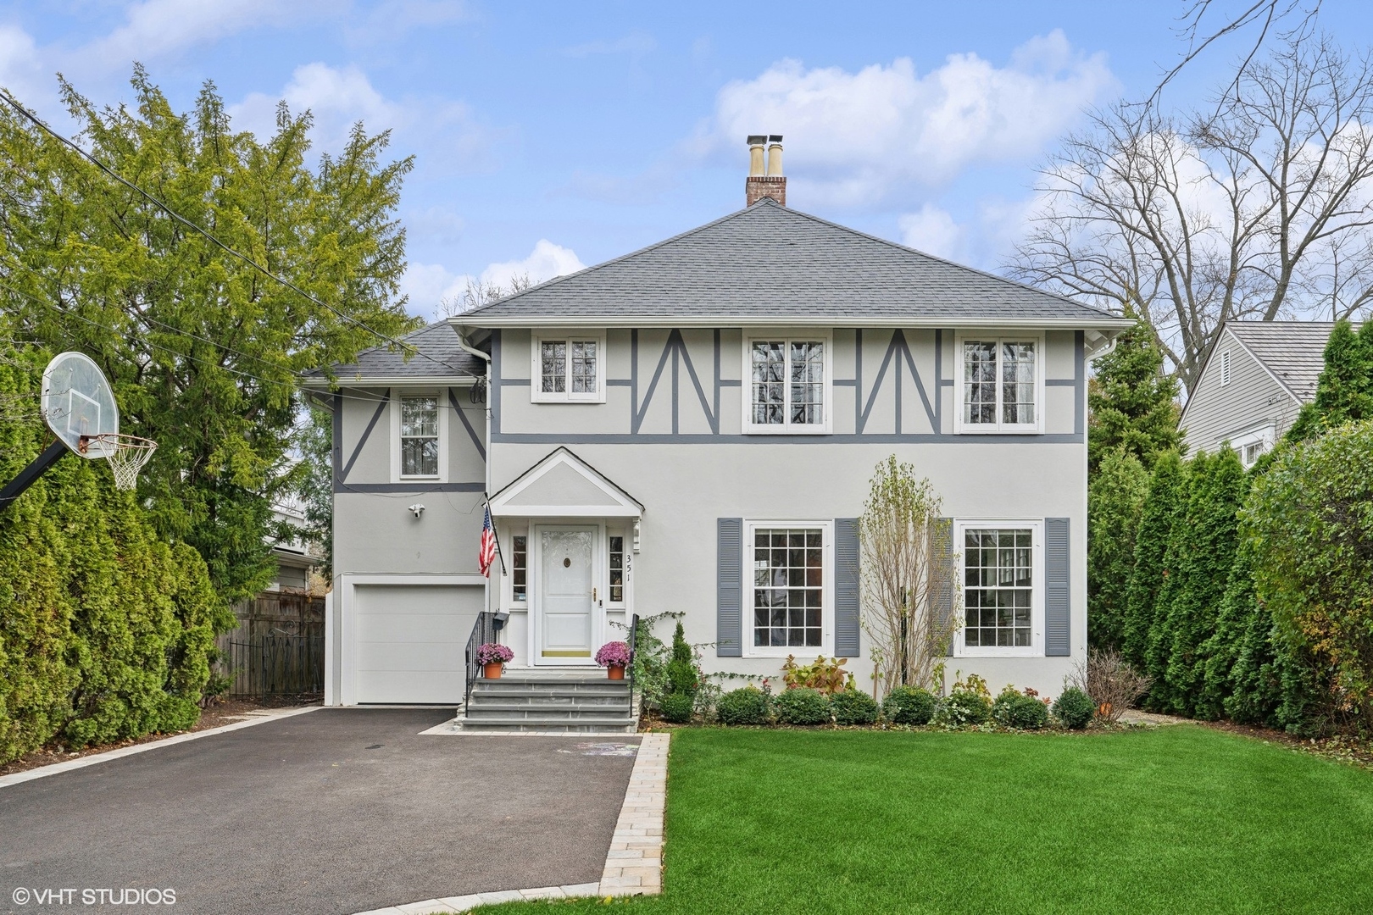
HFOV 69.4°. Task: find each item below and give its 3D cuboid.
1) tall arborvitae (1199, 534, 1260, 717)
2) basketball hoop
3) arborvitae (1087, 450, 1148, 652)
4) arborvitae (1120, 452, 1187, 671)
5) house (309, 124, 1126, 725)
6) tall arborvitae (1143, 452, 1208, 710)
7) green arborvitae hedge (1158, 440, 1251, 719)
[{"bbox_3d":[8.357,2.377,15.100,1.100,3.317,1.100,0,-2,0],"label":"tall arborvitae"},{"bbox_3d":[-5.128,0.040,9.000,0.600,0.500,0.470,0,-2,0],"label":"basketball hoop"},{"bbox_3d":[8.147,2.055,18.800,1.350,4.394,1.350,0,-2,0],"label":"arborvitae"},{"bbox_3d":[8.300,2.100,17.400,1.250,4.450,1.250,0,-3,0],"label":"arborvitae"},{"bbox_3d":[0.000,-1.150,18.500,12.700,10.300,10.400,0,-2,0],"label":"house"},{"bbox_3d":[8.249,2.078,16.700,1.150,4.337,1.150,0,-2,0],"label":"tall arborvitae"},{"bbox_3d":[8.283,1.983,15.800,1.250,4.308,1.250,0,-2,0],"label":"green arborvitae hedge"}]

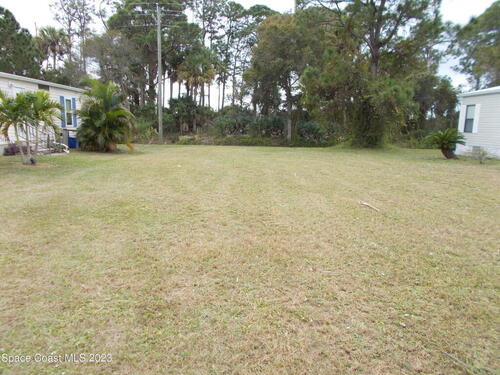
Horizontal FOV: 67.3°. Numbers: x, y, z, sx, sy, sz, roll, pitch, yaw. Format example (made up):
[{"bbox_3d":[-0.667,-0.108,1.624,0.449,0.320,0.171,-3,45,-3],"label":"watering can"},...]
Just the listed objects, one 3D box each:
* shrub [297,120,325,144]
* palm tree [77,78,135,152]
[{"bbox_3d":[4.578,-4.098,28.500,2.083,1.929,2.021,1,9,0],"label":"shrub"},{"bbox_3d":[-7.443,-3.652,19.500,2.765,3.655,2.682,1,9,0],"label":"palm tree"}]

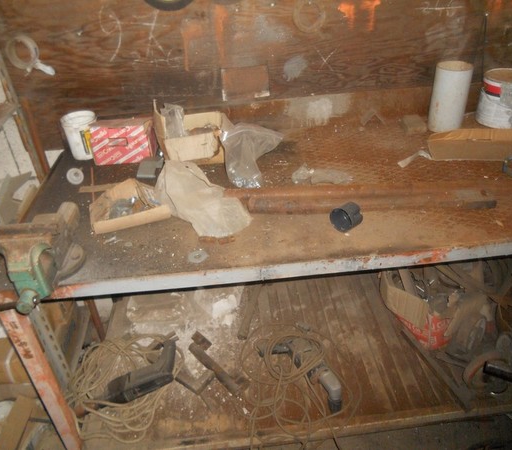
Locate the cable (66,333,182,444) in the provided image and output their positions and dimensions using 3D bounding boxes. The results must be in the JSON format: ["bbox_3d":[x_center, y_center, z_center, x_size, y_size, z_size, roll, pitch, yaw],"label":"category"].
[{"bbox_3d":[-0.416,0.520,1.561,0.340,0.080,0.400,-6,33,-2],"label":"cable"}]

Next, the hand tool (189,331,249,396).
[{"bbox_3d":[-0.139,0.481,1.619,0.075,0.045,0.290,-28,40,-31],"label":"hand tool"}]

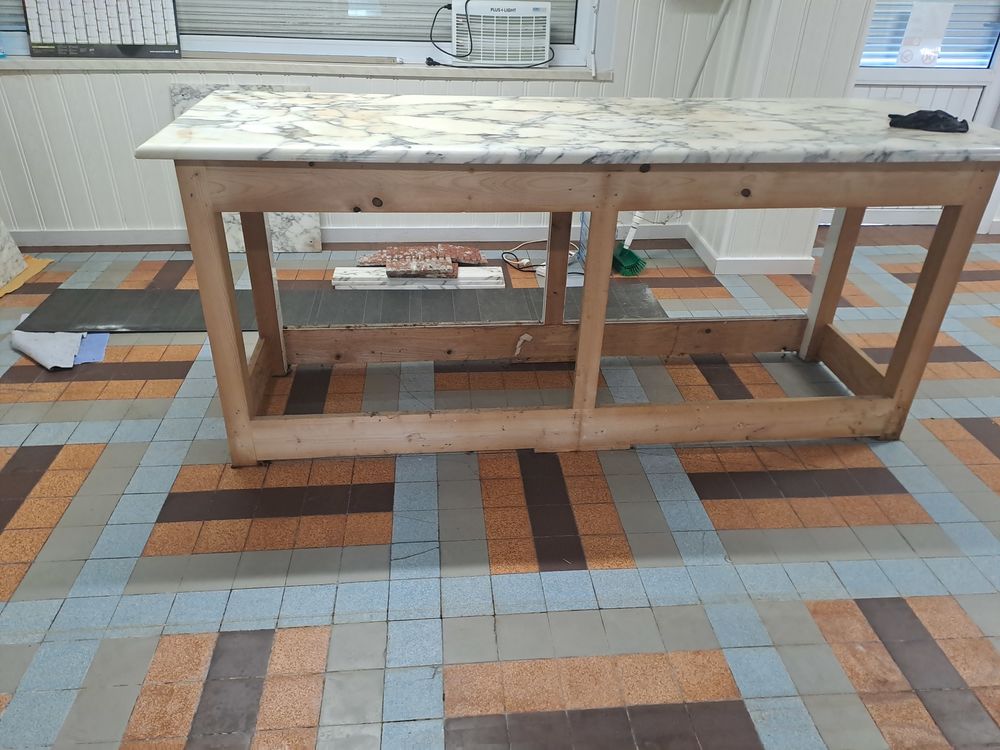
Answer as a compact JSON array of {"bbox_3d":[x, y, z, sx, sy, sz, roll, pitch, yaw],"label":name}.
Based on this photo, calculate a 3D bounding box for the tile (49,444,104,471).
[{"bbox_3d":[-1.218,0.241,2.092,0.120,0.010,0.120,-1,30,-5],"label":"tile"}]

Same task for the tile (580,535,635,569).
[{"bbox_3d":[0.282,0.463,1.879,0.124,0.010,0.124,-1,31,-5],"label":"tile"}]

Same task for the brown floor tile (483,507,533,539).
[{"bbox_3d":[0.022,0.402,1.949,0.122,0.010,0.122,-1,31,-5],"label":"brown floor tile"}]

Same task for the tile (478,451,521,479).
[{"bbox_3d":[-0.002,0.277,2.175,0.124,0.010,0.124,-1,31,-5],"label":"tile"}]

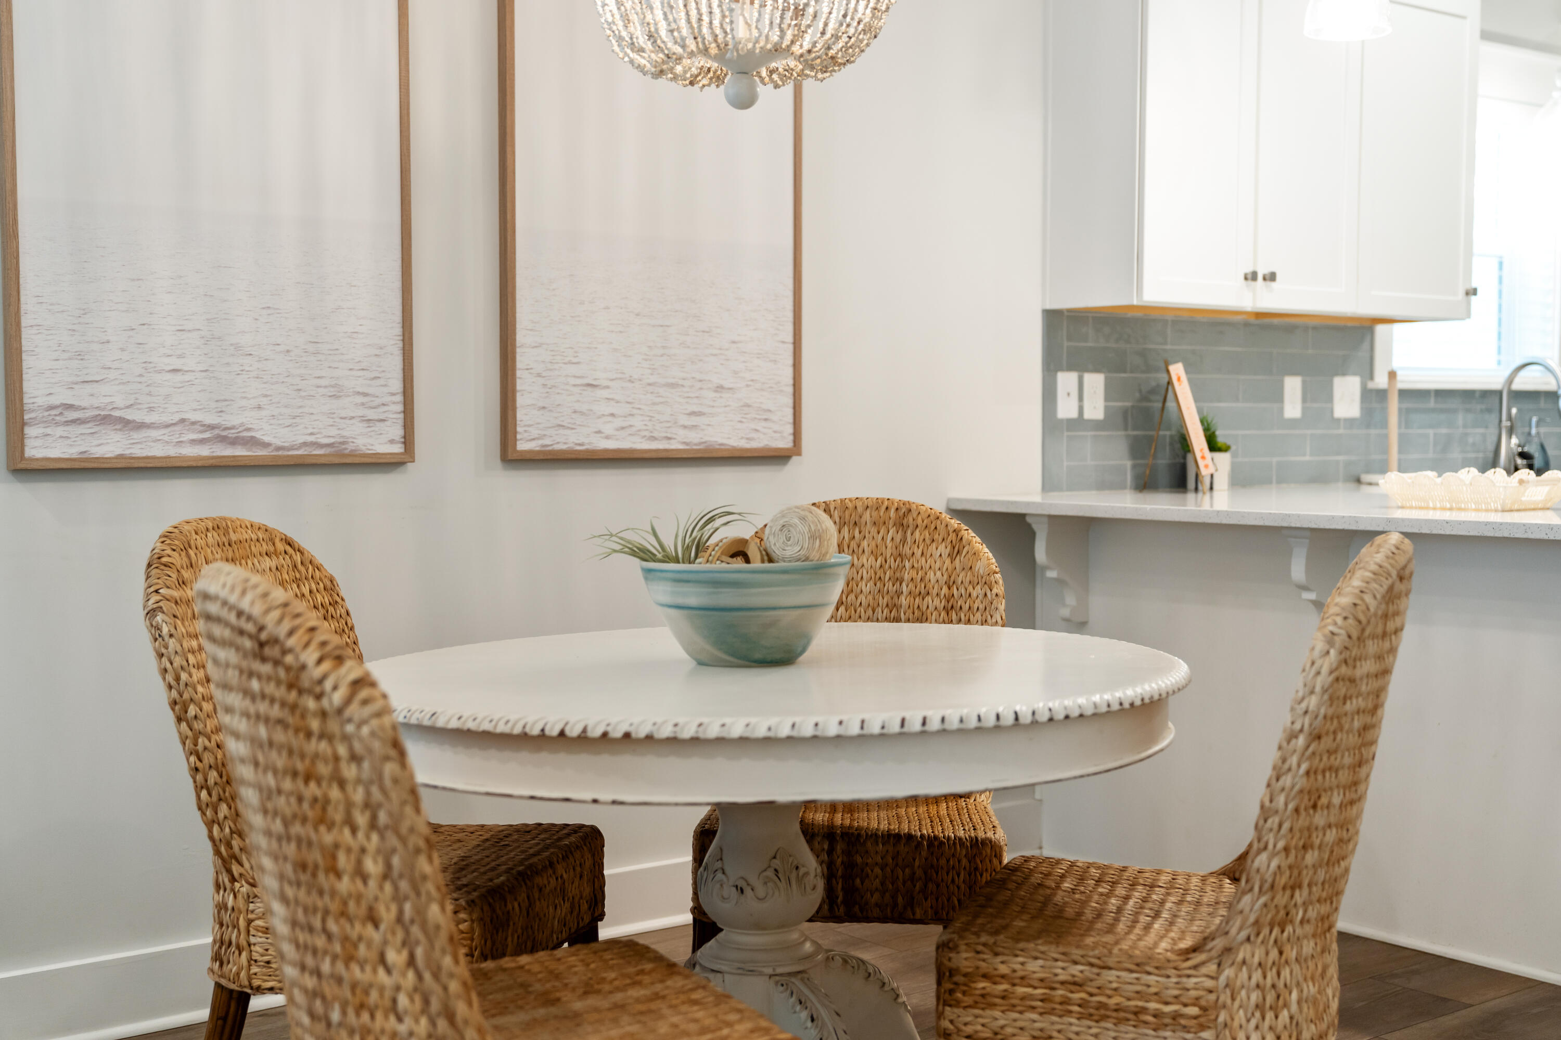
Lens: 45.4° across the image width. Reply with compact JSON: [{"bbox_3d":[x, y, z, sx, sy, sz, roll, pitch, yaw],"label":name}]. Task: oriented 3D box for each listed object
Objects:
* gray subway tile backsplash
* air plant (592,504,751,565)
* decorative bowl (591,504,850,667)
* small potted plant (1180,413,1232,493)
[{"bbox_3d":[1.617,-0.343,5.460,2.392,0.465,0.020,-3,4,-38],"label":"gray subway tile backsplash"},{"bbox_3d":[-0.160,0.025,2.706,0.236,0.092,0.170,0,3,0],"label":"air plant"},{"bbox_3d":[-0.087,0.093,2.710,0.378,0.230,0.311,0,3,0],"label":"decorative bowl"},{"bbox_3d":[1.129,-0.186,4.947,0.123,0.207,0.123,-3,4,-38],"label":"small potted plant"}]

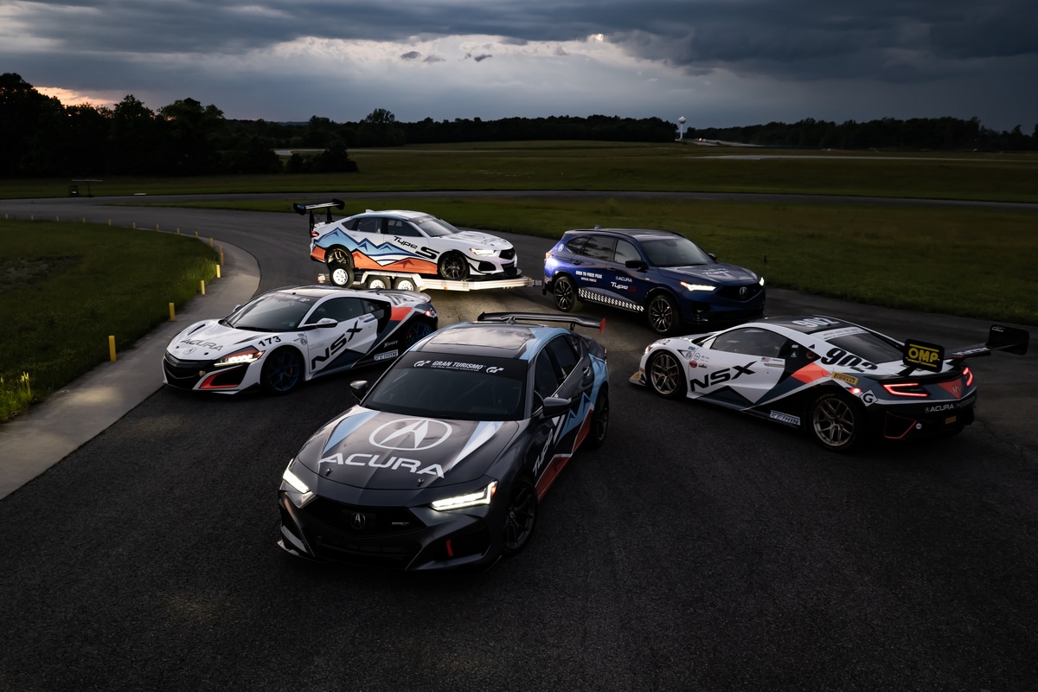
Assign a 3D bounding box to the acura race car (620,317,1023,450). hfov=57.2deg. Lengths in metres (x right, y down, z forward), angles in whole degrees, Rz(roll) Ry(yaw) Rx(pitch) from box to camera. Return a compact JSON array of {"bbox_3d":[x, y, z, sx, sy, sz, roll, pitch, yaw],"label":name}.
[{"bbox_3d":[3.482,0.186,11.662,2.060,1.300,4.680,-8,14,-33],"label":"acura race car"}]

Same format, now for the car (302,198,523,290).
[{"bbox_3d":[-2.497,-2.441,21.861,5.190,1.580,2.040,5,13,22],"label":"car"}]

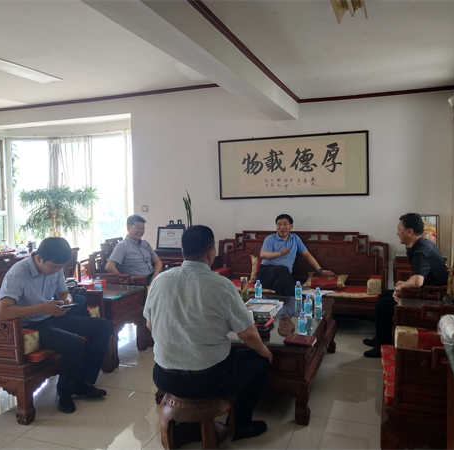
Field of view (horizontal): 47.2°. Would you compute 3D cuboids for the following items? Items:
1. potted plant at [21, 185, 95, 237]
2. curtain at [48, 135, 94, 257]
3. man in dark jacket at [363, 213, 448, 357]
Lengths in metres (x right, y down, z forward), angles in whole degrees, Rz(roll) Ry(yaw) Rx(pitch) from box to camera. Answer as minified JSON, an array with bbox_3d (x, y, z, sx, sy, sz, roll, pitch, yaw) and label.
[{"bbox_3d":[-2.364,0.265,7.356,1.020,1.600,1.020,0,4,17],"label":"potted plant"},{"bbox_3d":[-2.398,-0.305,8.111,0.820,2.160,0.140,0,4,19],"label":"curtain"},{"bbox_3d":[1.650,0.565,4.852,0.771,1.340,0.629,-1,3,20],"label":"man in dark jacket"}]

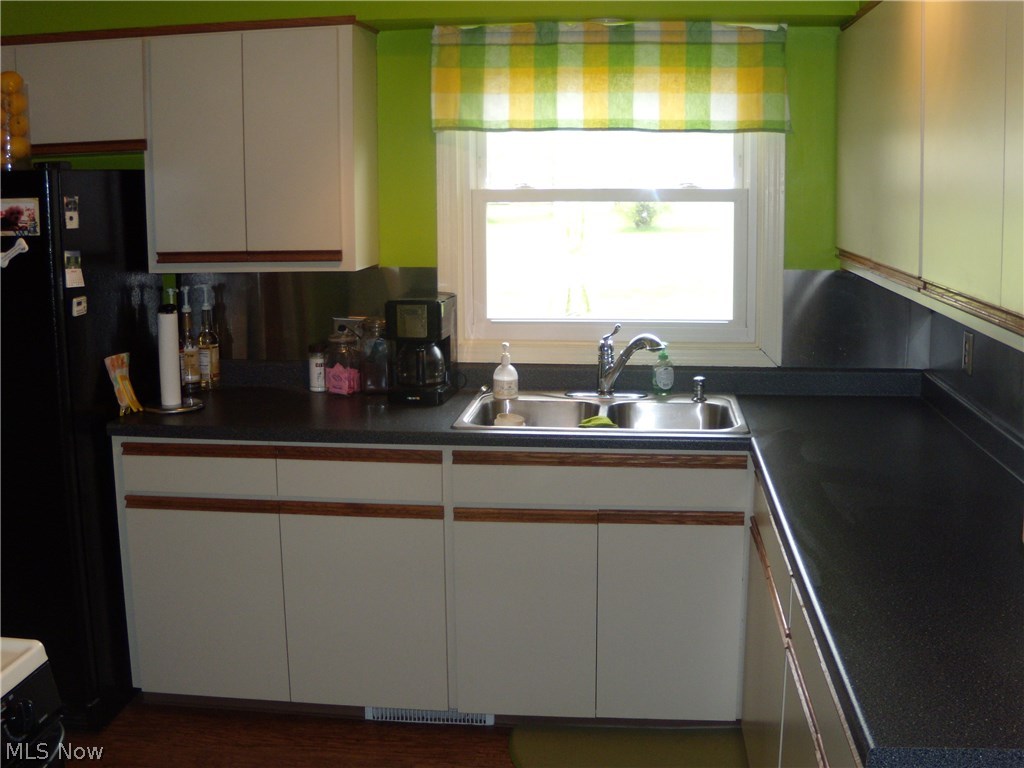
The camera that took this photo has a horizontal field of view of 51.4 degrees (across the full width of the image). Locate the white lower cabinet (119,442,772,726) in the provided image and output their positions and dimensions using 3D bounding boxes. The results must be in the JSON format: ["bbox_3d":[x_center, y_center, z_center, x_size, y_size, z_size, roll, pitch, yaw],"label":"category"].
[{"bbox_3d":[-0.225,0.541,3.430,1.877,0.861,0.608,1,11,7],"label":"white lower cabinet"}]

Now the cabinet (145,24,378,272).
[{"bbox_3d":[-0.790,-0.740,3.420,0.667,0.739,0.291,1,11,7],"label":"cabinet"}]

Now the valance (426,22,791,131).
[{"bbox_3d":[0.298,-0.958,3.340,1.123,0.338,0.086,1,11,7],"label":"valance"}]

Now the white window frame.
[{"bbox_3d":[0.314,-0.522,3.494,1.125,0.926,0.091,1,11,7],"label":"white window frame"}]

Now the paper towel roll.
[{"bbox_3d":[-1.071,-0.082,3.338,0.075,0.303,0.075,0,11,0],"label":"paper towel roll"}]

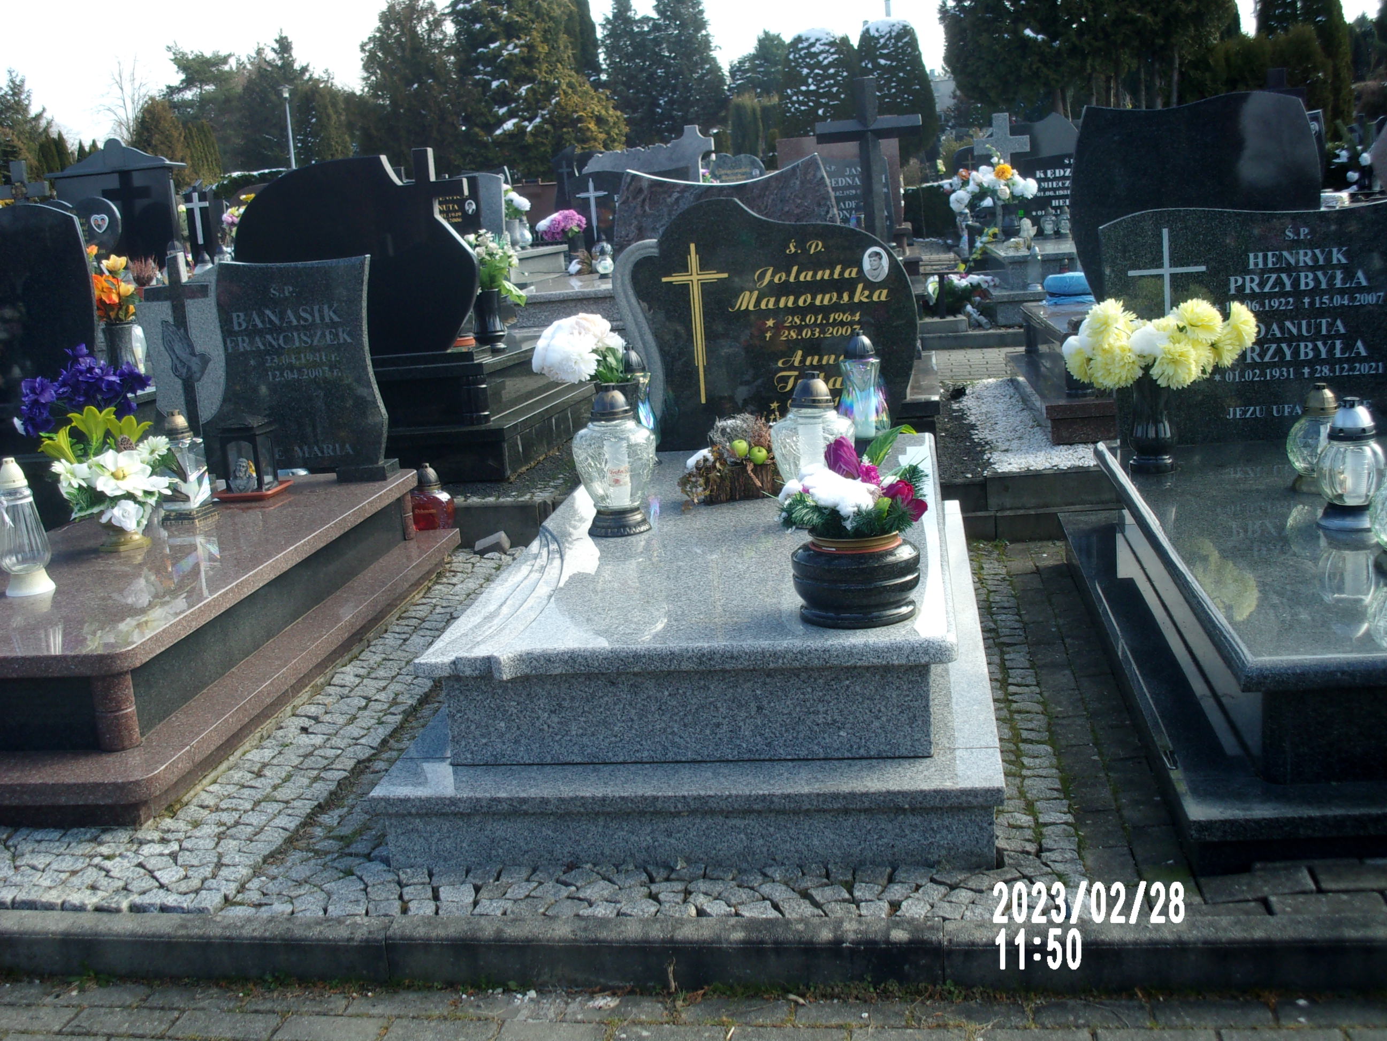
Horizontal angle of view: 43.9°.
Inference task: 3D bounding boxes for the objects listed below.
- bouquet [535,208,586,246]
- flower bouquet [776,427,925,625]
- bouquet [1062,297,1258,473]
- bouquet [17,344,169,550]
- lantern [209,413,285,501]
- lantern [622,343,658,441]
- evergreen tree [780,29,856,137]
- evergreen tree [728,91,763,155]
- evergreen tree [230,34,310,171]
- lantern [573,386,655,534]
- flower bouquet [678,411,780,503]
[{"bbox_3d":[-0.931,-2.051,12.034,0.360,0.260,0.300,-2,11,7],"label":"bouquet"},{"bbox_3d":[0.325,0.004,3.478,0.300,0.379,0.286,-2,11,7],"label":"flower bouquet"},{"bbox_3d":[1.375,-0.401,5.083,0.561,0.507,0.355,-2,11,7],"label":"bouquet"},{"bbox_3d":[-1.763,-0.220,5.054,0.424,0.581,0.315,-3,11,3],"label":"bouquet"},{"bbox_3d":[-1.498,-0.228,5.827,0.175,0.276,0.175,0,12,19],"label":"lantern"},{"bbox_3d":[-0.187,-0.368,5.519,0.165,0.382,0.165,-2,11,7],"label":"lantern"},{"bbox_3d":[2.634,-8.649,35.951,1.750,3.050,1.750,-2,11,7],"label":"evergreen tree"},{"bbox_3d":[1.154,-8.544,38.212,0.800,2.100,0.800,-2,11,7],"label":"evergreen tree"},{"bbox_3d":[-14.401,-13.693,60.575,2.800,6.488,2.800,-2,12,7],"label":"evergreen tree"},{"bbox_3d":[-0.198,-0.154,4.366,0.213,0.367,0.213,-2,12,7],"label":"lantern"},{"bbox_3d":[0.109,-0.174,4.715,0.265,0.215,0.180,-2,12,7],"label":"flower bouquet"}]

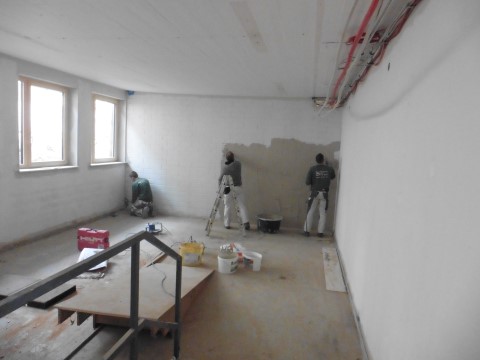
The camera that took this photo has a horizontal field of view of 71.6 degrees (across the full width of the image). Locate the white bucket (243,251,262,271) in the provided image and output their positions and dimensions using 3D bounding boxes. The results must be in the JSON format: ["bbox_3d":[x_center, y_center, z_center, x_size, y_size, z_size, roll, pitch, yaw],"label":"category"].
[{"bbox_3d":[0.185,1.201,4.900,0.285,0.200,0.285,3,6,0],"label":"white bucket"}]

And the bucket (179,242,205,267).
[{"bbox_3d":[-0.710,1.114,4.966,0.355,0.250,0.355,5,6,12],"label":"bucket"}]

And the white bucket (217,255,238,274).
[{"bbox_3d":[-0.170,1.182,4.757,0.300,0.225,0.300,3,6,0],"label":"white bucket"}]

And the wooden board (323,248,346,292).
[{"bbox_3d":[1.446,1.334,5.184,0.250,0.025,1.860,5,6,12],"label":"wooden board"}]

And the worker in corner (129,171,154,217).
[{"bbox_3d":[-2.286,0.342,7.643,0.640,1.000,0.500,9,9,43],"label":"worker in corner"}]

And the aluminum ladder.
[{"bbox_3d":[-0.260,0.496,6.597,0.720,1.170,0.410,2,6,-11],"label":"aluminum ladder"}]

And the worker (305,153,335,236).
[{"bbox_3d":[1.639,0.308,6.840,0.560,1.720,0.450,5,6,12],"label":"worker"}]

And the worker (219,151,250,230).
[{"bbox_3d":[-0.092,0.213,7.150,0.600,1.630,0.520,2,6,-10],"label":"worker"}]

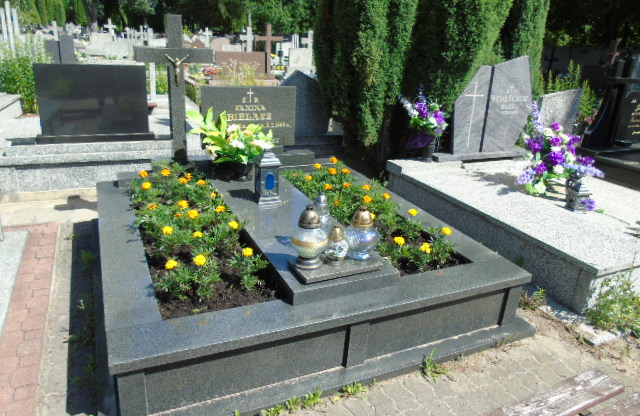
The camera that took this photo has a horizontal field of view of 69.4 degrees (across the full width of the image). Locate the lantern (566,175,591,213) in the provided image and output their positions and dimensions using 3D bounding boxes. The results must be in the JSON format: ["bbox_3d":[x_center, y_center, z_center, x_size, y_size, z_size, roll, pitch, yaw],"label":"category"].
[{"bbox_3d":[1.926,-0.124,3.423,0.155,0.268,0.155,-7,24,-27],"label":"lantern"}]

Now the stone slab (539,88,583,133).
[{"bbox_3d":[3.294,-1.322,6.458,0.759,0.667,0.075,-6,23,-25],"label":"stone slab"}]

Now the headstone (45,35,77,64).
[{"bbox_3d":[-4.881,-2.927,8.730,0.600,0.650,0.120,-6,24,-25],"label":"headstone"}]

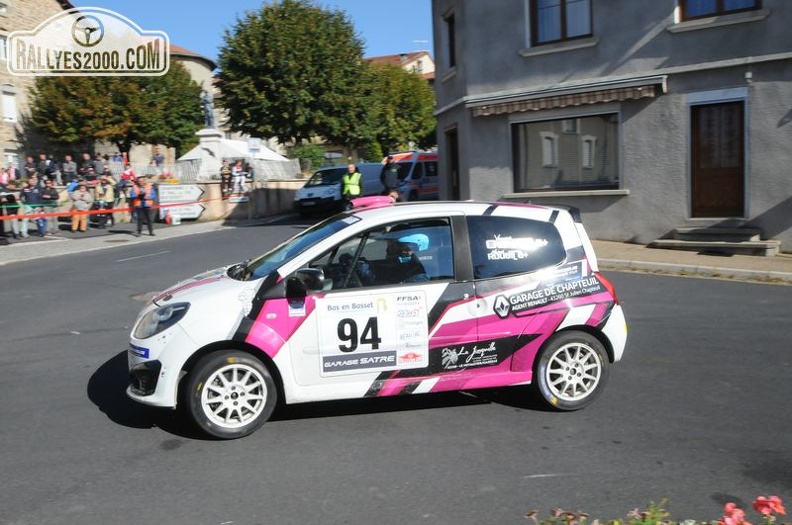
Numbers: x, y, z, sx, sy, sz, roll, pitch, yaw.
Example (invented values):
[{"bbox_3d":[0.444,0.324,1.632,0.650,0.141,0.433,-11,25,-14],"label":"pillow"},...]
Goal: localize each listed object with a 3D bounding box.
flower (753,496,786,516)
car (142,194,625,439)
[{"bbox_3d":[0.911,0.595,1.500,0.080,0.045,0.060,2,8,31],"label":"flower"},{"bbox_3d":[-0.155,0.293,4.920,3.620,1.470,1.690,-2,7,-11],"label":"car"}]

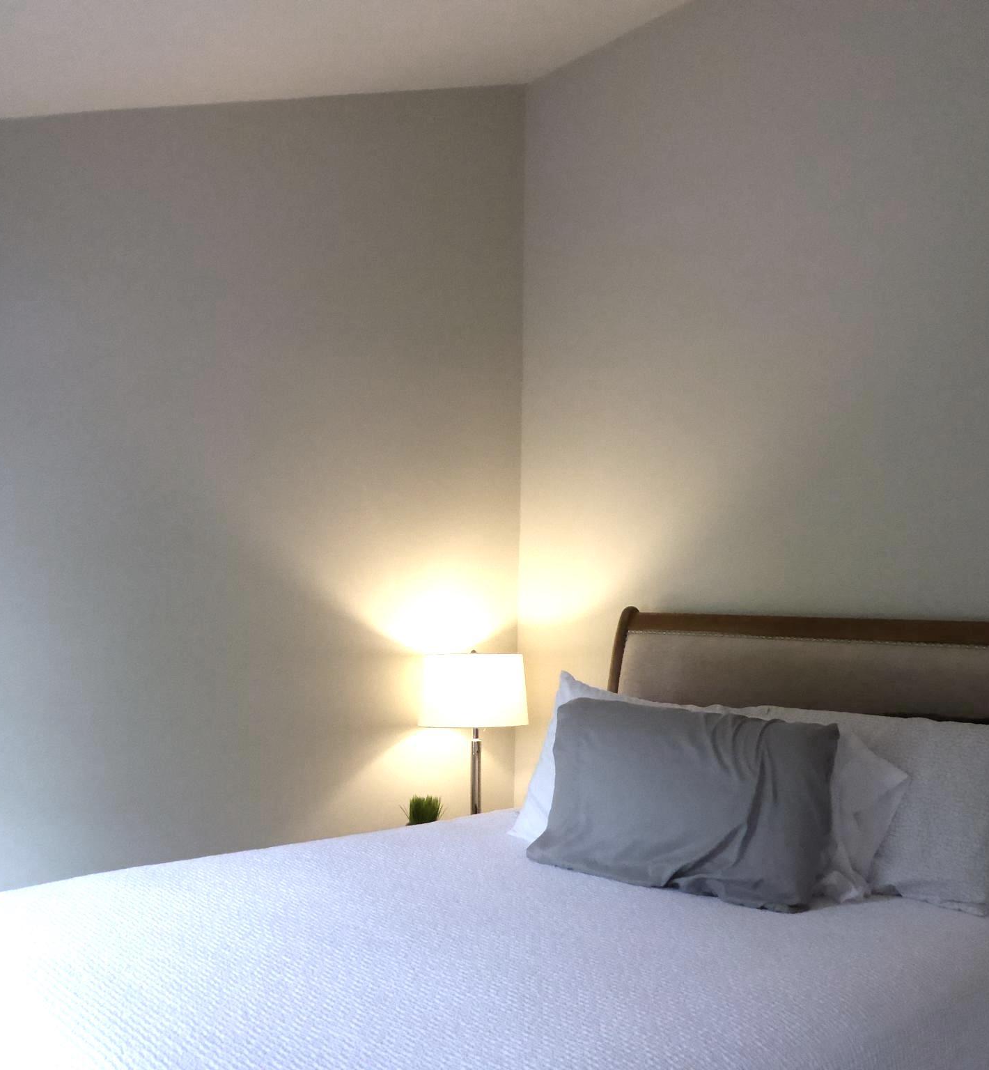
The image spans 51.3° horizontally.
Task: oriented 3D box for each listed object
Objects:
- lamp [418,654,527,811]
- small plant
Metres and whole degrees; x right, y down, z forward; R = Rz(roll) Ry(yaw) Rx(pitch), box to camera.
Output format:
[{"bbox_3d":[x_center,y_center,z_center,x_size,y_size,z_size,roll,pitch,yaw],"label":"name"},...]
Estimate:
[{"bbox_3d":[-0.069,0.732,3.547,0.376,0.651,0.376,1,-4,0],"label":"lamp"},{"bbox_3d":[-0.236,0.962,3.458,0.125,0.176,0.125,4,-5,-42],"label":"small plant"}]

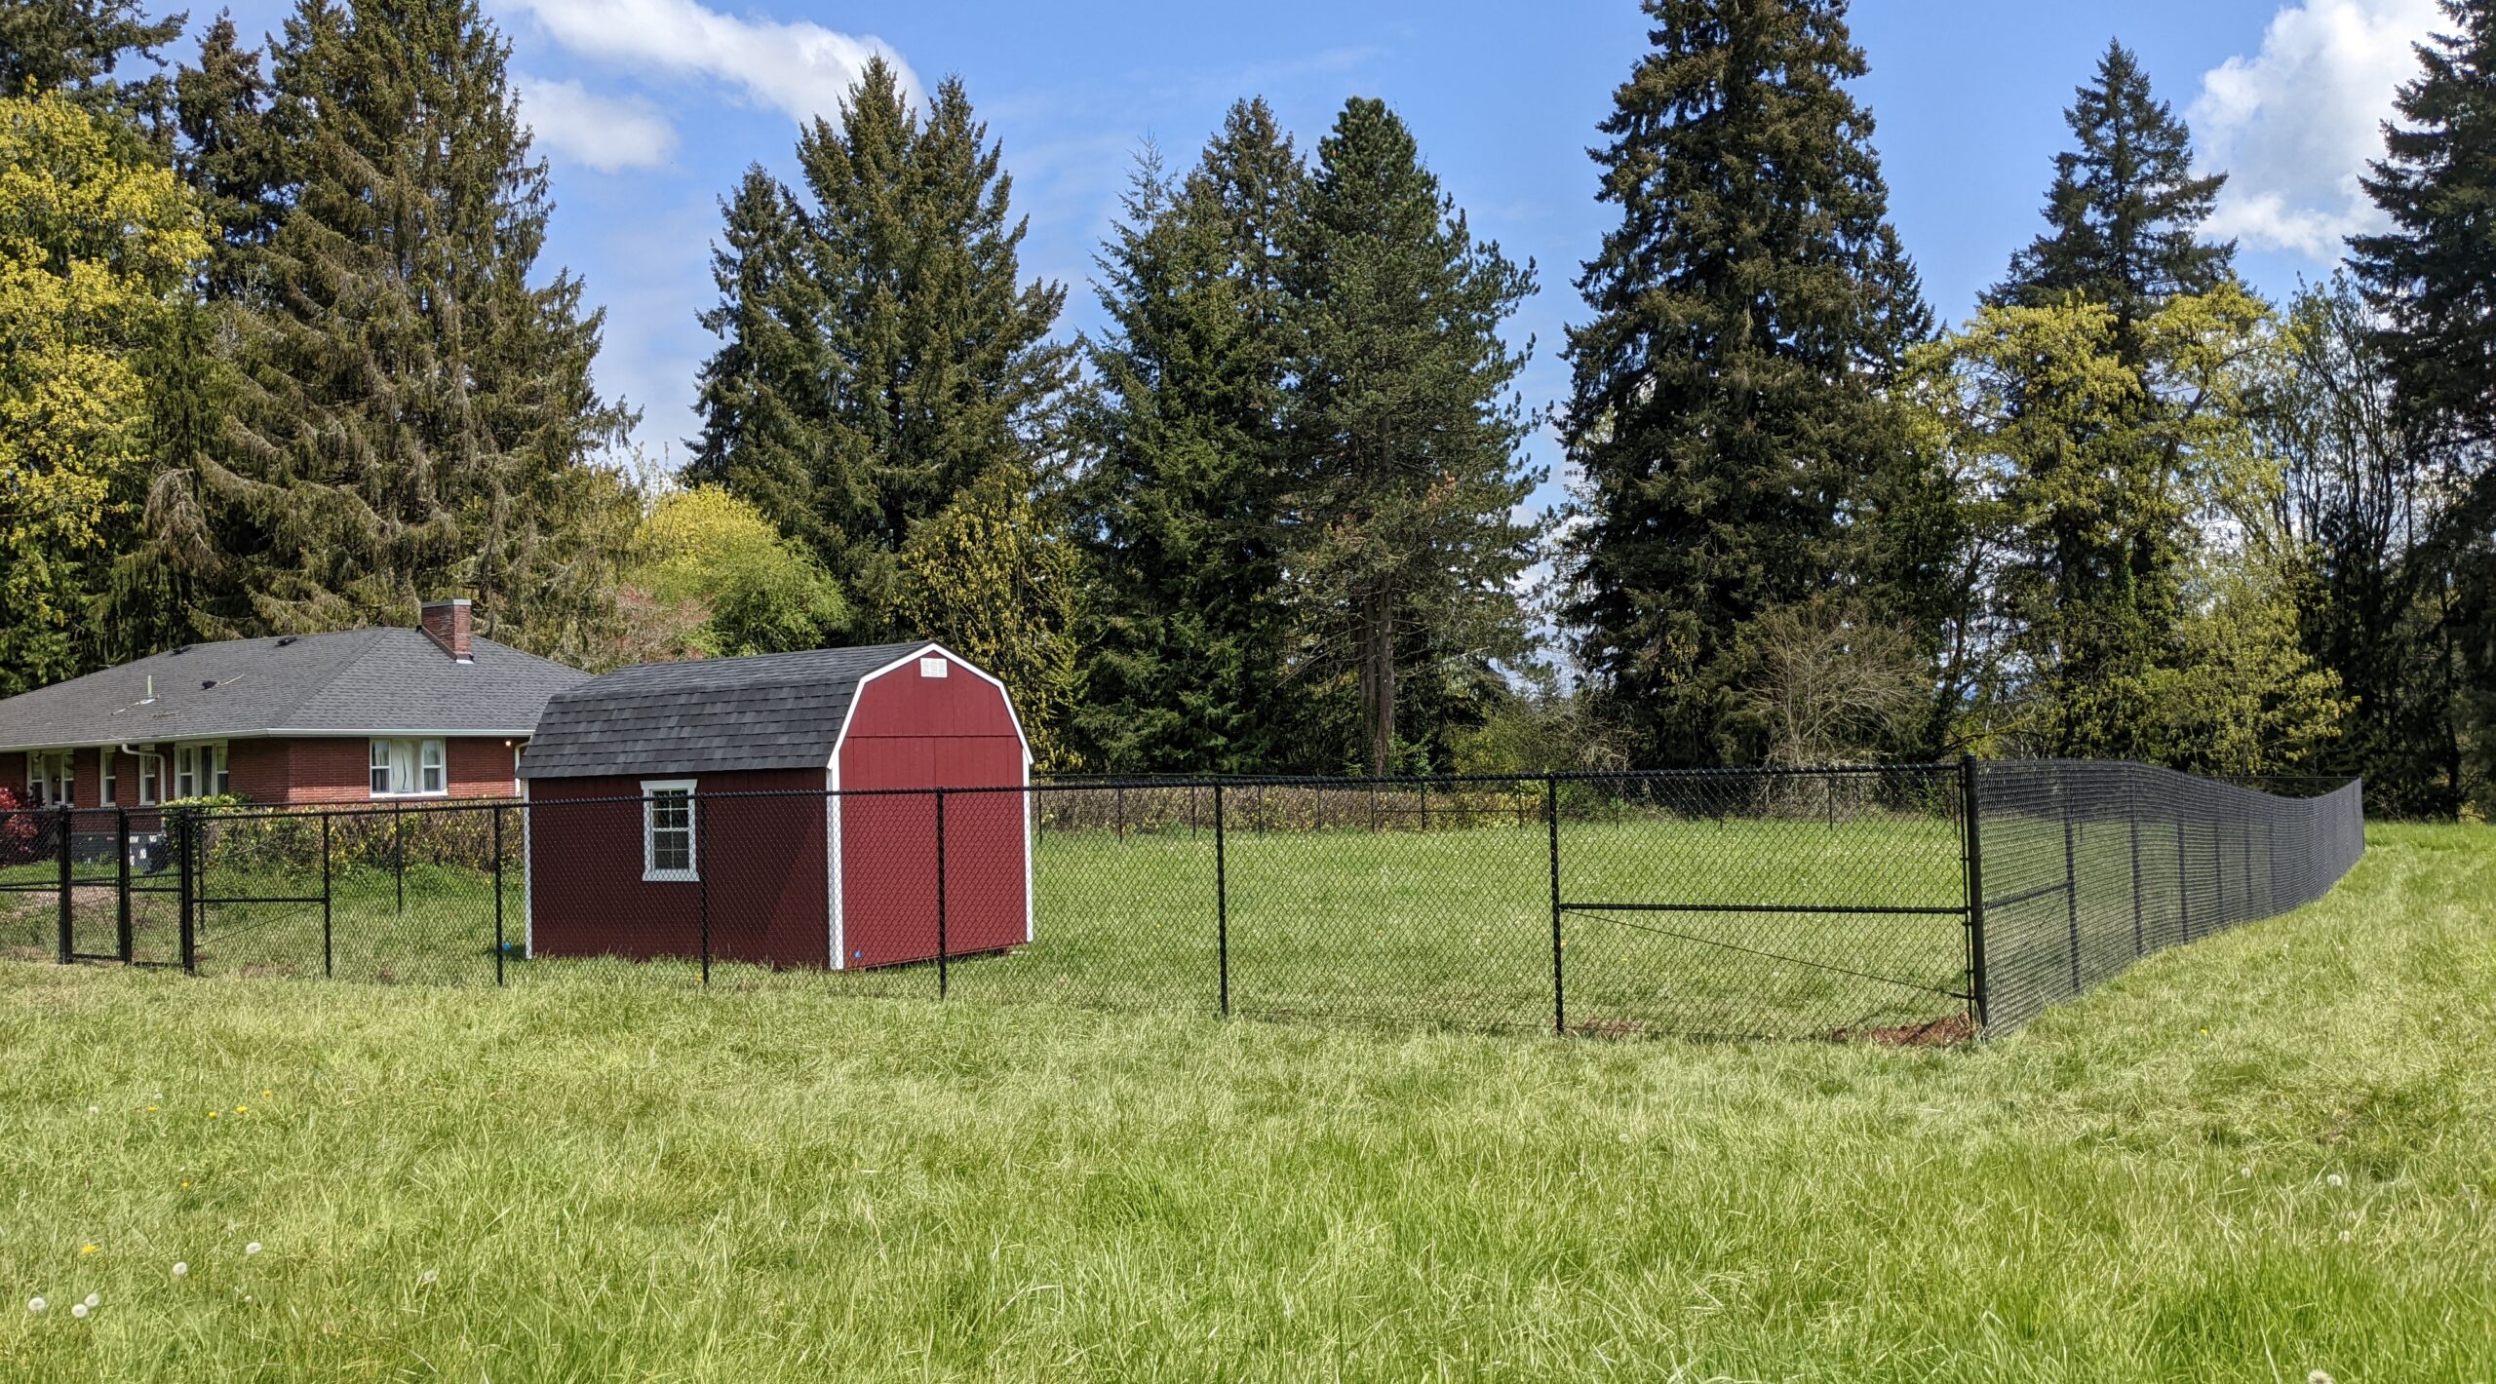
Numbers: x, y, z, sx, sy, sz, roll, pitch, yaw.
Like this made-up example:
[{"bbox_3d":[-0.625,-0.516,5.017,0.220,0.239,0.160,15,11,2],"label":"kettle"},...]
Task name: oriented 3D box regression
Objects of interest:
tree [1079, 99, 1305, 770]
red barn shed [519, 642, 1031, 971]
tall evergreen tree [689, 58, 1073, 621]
[{"bbox_3d":[-1.749,-7.312,62.461,7.382,23.657,7.382,-2,-2,0],"label":"tree"},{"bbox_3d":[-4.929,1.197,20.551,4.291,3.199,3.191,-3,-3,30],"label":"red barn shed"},{"bbox_3d":[-11.459,-7.814,62.493,12.206,25.346,12.206,-2,-2,0],"label":"tall evergreen tree"}]

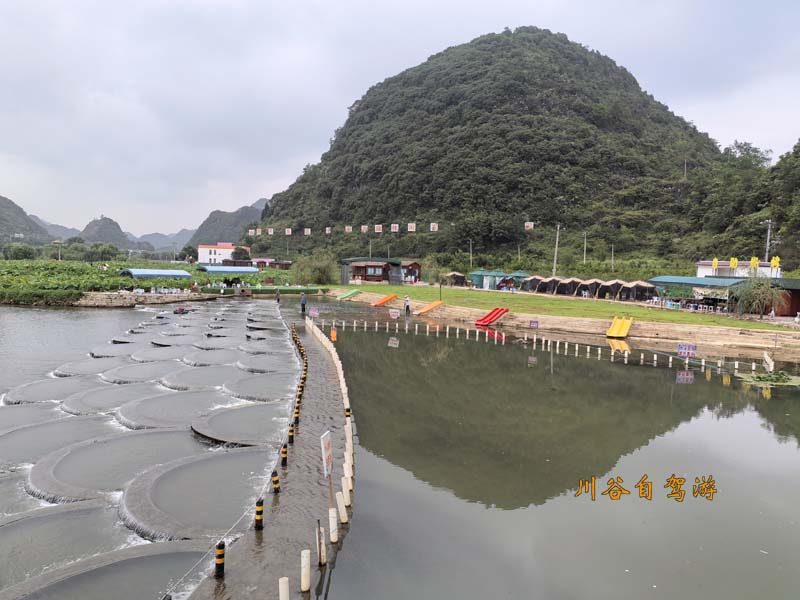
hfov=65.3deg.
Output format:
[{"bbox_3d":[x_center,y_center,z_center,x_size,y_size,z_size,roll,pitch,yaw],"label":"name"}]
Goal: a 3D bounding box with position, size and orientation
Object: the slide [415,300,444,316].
[{"bbox_3d":[2.482,0.661,52.898,2.450,1.200,0.850,-1,4,-32],"label":"slide"}]

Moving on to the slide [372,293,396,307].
[{"bbox_3d":[-1.471,0.054,60.266,2.400,1.150,1.100,0,4,-29],"label":"slide"}]

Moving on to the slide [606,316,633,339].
[{"bbox_3d":[14.495,1.748,41.071,1.150,1.200,2.300,4,4,32],"label":"slide"}]

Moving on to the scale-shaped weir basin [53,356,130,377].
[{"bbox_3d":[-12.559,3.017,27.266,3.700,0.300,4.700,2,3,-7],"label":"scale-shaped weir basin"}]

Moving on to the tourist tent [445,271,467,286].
[{"bbox_3d":[7.688,-2.905,85.576,2.450,2.000,2.400,4,4,30],"label":"tourist tent"}]

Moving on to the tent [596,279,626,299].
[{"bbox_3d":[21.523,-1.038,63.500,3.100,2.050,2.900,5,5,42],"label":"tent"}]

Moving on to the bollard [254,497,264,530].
[{"bbox_3d":[-2.367,3.600,10.529,0.125,0.560,0.125,2,4,0],"label":"bollard"}]

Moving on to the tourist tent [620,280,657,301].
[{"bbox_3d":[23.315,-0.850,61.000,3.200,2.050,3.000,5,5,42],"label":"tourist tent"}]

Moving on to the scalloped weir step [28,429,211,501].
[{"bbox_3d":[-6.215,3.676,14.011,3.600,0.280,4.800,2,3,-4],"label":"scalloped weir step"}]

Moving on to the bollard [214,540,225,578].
[{"bbox_3d":[-2.362,3.413,8.211,0.113,0.470,0.113,2,3,0],"label":"bollard"}]

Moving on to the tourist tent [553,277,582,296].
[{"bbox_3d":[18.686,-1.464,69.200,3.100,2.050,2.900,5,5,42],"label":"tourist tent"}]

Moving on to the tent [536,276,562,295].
[{"bbox_3d":[17.309,-1.758,72.204,2.500,2.000,2.600,-2,5,-44],"label":"tent"}]

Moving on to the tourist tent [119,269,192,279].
[{"bbox_3d":[-26.549,-2.124,68.055,6.400,2.300,3.800,-2,5,-43],"label":"tourist tent"}]

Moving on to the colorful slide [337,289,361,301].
[{"bbox_3d":[-5.688,-0.500,67.519,2.450,1.150,0.850,0,4,-28],"label":"colorful slide"}]

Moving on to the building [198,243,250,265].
[{"bbox_3d":[-62.847,-16.369,224.531,15.000,8.000,13.000,2,4,0],"label":"building"}]

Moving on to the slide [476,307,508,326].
[{"bbox_3d":[6.762,1.195,45.131,2.400,1.200,1.250,-1,4,-41],"label":"slide"}]

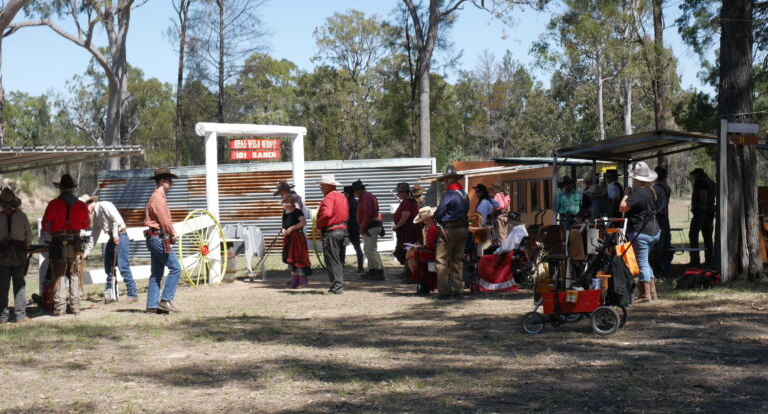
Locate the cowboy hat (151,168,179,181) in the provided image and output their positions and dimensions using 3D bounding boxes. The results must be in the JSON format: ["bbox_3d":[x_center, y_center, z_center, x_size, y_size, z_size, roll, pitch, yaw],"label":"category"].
[{"bbox_3d":[-2.809,-0.416,17.600,0.370,0.160,0.330,0,0,-15],"label":"cowboy hat"}]

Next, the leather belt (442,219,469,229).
[{"bbox_3d":[1.029,0.255,19.800,0.390,0.115,0.310,0,0,-30],"label":"leather belt"}]

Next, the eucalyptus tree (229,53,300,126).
[{"bbox_3d":[-6.081,-3.639,70.000,4.000,8.200,4.000,0,1,0],"label":"eucalyptus tree"}]

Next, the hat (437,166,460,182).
[{"bbox_3d":[0.957,-0.478,19.800,0.380,0.170,0.340,0,0,39],"label":"hat"}]

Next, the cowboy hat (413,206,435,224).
[{"bbox_3d":[0.599,0.113,20.100,0.380,0.160,0.340,-32,6,-12],"label":"cowboy hat"}]

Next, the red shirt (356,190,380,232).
[{"bbox_3d":[-0.274,0.079,24.300,0.370,0.730,0.500,0,1,21],"label":"red shirt"}]

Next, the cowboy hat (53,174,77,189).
[{"bbox_3d":[-4.138,-0.329,17.900,0.330,0.170,0.380,0,0,-10],"label":"cowboy hat"}]

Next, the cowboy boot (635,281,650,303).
[{"bbox_3d":[3.352,1.106,17.800,0.260,0.290,0.110,0,0,15],"label":"cowboy boot"}]

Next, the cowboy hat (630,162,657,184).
[{"bbox_3d":[3.302,-0.445,17.500,0.340,0.190,0.380,-1,16,-43],"label":"cowboy hat"}]

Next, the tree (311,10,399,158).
[{"bbox_3d":[-1.501,-4.758,70.000,4.800,10.500,4.600,0,1,0],"label":"tree"}]

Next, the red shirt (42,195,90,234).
[{"bbox_3d":[-4.178,0.092,18.100,0.620,0.550,0.380,0,1,-7],"label":"red shirt"}]

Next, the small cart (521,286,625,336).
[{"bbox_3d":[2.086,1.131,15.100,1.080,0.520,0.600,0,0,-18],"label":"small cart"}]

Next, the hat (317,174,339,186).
[{"bbox_3d":[-0.859,-0.410,21.300,0.380,0.150,0.330,1,1,28],"label":"hat"}]

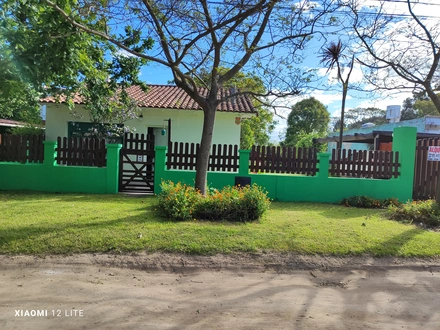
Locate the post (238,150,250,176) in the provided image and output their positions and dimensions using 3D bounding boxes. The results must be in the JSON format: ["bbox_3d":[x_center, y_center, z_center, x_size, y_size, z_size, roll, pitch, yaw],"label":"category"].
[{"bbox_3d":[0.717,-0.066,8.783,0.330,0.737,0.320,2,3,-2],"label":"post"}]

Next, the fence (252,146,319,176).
[{"bbox_3d":[1.937,-0.118,8.744,2.094,0.836,0.070,2,3,-2],"label":"fence"}]

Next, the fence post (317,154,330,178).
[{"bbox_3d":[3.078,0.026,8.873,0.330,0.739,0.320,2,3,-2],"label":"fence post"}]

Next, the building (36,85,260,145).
[{"bbox_3d":[-2.795,-1.841,15.014,8.135,4.600,8.000,2,3,-2],"label":"building"}]

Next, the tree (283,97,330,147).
[{"bbox_3d":[8.846,-3.318,30.174,4.600,7.126,4.600,2,3,-2],"label":"tree"}]

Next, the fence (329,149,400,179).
[{"bbox_3d":[4.392,-0.010,8.839,2.183,0.854,0.070,2,3,-2],"label":"fence"}]

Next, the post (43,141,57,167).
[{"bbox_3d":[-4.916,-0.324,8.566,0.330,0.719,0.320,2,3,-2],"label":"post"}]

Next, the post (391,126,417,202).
[{"bbox_3d":[5.668,0.042,9.008,0.450,2.261,0.400,2,3,-2],"label":"post"}]

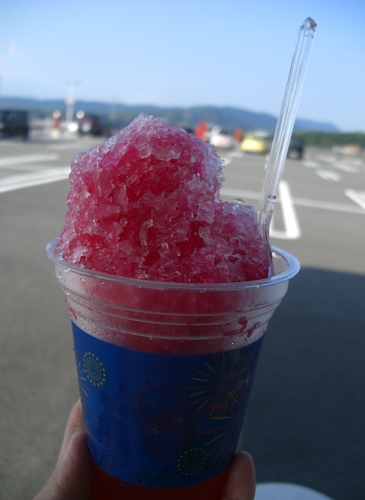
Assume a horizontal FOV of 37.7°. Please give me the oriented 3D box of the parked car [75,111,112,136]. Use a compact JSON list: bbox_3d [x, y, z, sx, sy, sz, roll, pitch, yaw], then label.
[{"bbox_3d":[-6.593,-9.428,40.055,1.660,1.700,3.800,8,13,8],"label":"parked car"}]

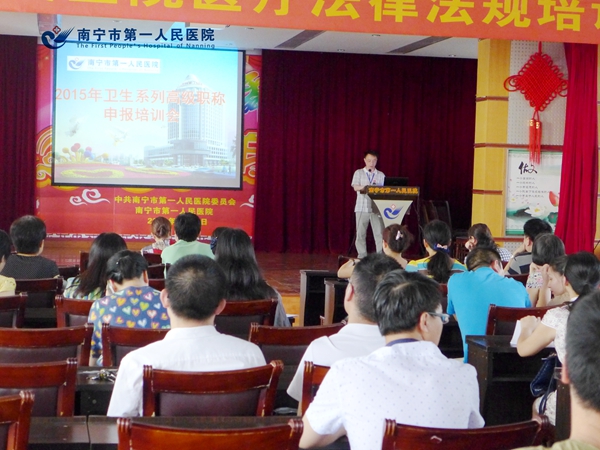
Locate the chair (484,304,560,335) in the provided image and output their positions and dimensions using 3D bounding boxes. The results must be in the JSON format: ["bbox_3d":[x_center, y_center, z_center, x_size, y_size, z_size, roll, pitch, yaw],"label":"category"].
[{"bbox_3d":[1.068,0.863,6.321,0.460,0.950,0.550,1,2,-17],"label":"chair"}]

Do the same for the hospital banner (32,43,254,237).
[{"bbox_3d":[-2.380,-1.284,19.000,3.440,3.000,0.060,1,2,-11],"label":"hospital banner"}]

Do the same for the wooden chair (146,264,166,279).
[{"bbox_3d":[-1.132,0.692,8.175,0.470,0.920,0.560,1,3,-10],"label":"wooden chair"}]

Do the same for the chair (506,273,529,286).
[{"bbox_3d":[1.385,0.797,8.498,0.460,0.950,0.550,1,2,-15],"label":"chair"}]

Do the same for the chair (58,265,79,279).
[{"bbox_3d":[-1.672,0.692,7.851,0.470,0.920,0.560,1,3,-10],"label":"chair"}]

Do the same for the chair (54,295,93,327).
[{"bbox_3d":[-1.032,0.812,6.185,0.460,0.950,0.550,1,2,-13],"label":"chair"}]

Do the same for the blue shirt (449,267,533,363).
[{"bbox_3d":[0.994,0.543,6.400,0.480,0.620,0.380,1,2,-8],"label":"blue shirt"}]

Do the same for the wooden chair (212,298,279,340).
[{"bbox_3d":[-0.398,0.829,6.173,0.460,0.950,0.550,1,2,-14],"label":"wooden chair"}]

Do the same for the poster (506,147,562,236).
[{"bbox_3d":[2.536,-0.342,12.900,0.683,0.925,0.040,1,3,-10],"label":"poster"}]

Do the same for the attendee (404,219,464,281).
[{"bbox_3d":[0.869,0.578,8.459,0.470,1.240,0.780,1,3,-10],"label":"attendee"}]

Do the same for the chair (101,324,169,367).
[{"bbox_3d":[-0.635,0.849,5.272,0.470,0.920,0.560,1,3,-11],"label":"chair"}]

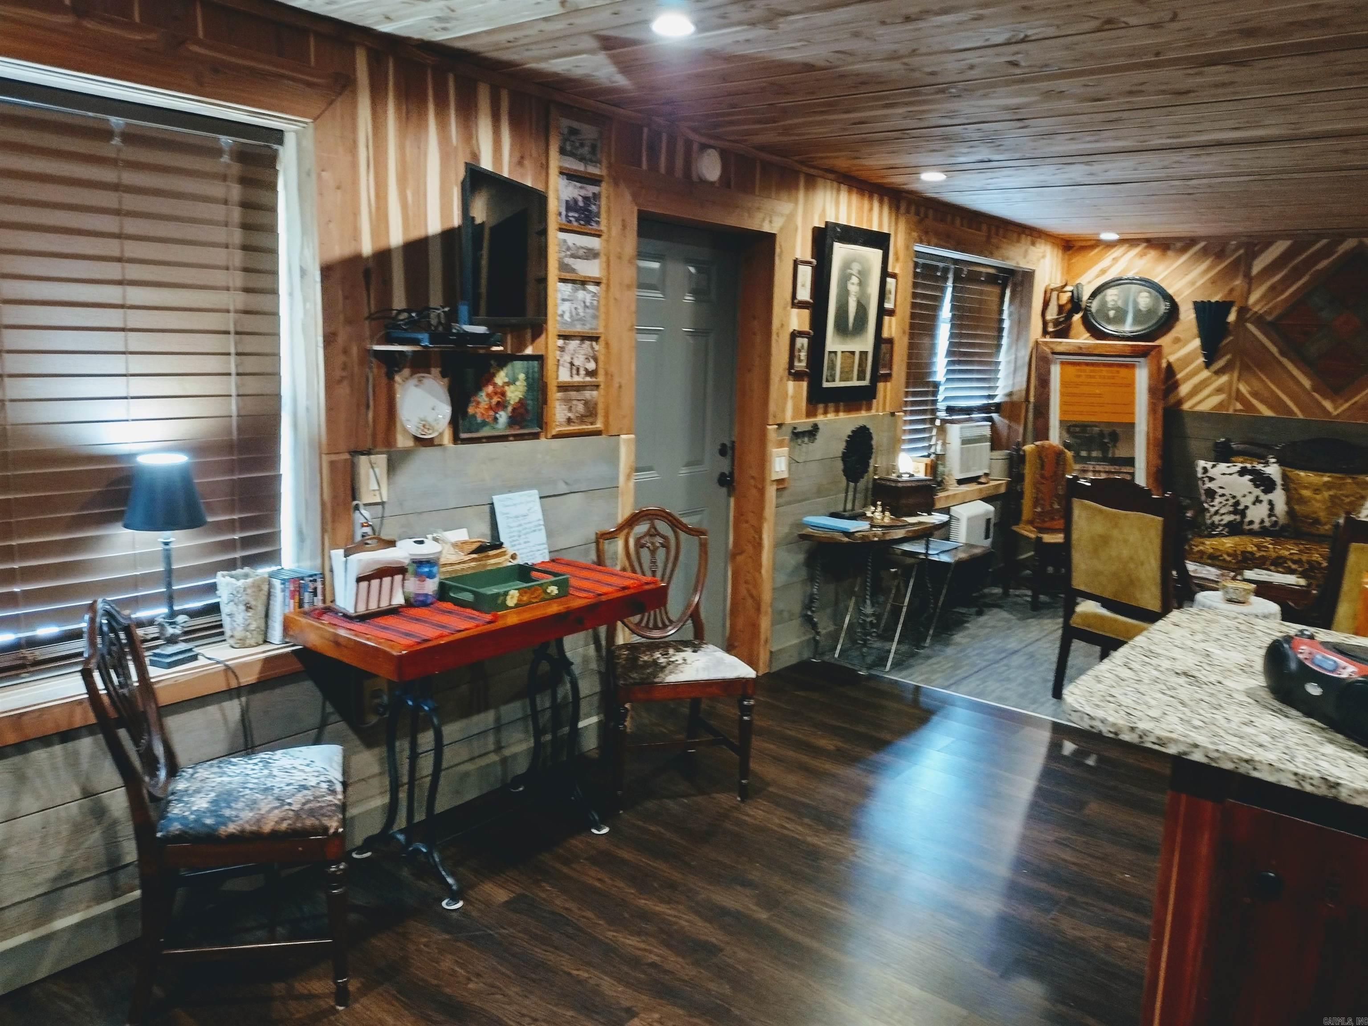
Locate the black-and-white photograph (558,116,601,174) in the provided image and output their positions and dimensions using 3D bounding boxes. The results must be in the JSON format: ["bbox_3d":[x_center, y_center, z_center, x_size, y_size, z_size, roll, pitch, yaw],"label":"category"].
[{"bbox_3d":[-0.347,-1.249,3.641,0.020,0.160,0.205,9,12,37],"label":"black-and-white photograph"}]

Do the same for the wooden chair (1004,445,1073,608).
[{"bbox_3d":[2.346,0.074,6.698,0.470,1.000,0.470,-1,10,-16],"label":"wooden chair"}]

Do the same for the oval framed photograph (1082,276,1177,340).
[{"bbox_3d":[3.023,-1.400,7.250,0.575,0.405,0.060,9,12,37],"label":"oval framed photograph"}]

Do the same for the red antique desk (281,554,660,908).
[{"bbox_3d":[-0.605,0.648,3.259,0.547,0.787,1.045,9,12,37],"label":"red antique desk"}]

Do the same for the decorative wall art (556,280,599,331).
[{"bbox_3d":[-0.371,-0.720,3.737,0.018,0.163,0.214,9,12,37],"label":"decorative wall art"}]

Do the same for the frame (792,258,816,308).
[{"bbox_3d":[0.547,-1.041,4.850,0.030,0.197,0.165,9,12,37],"label":"frame"}]

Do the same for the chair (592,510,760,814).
[{"bbox_3d":[-0.060,0.495,3.812,0.490,0.960,0.535,-1,10,-18],"label":"chair"}]

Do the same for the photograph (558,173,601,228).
[{"bbox_3d":[-0.359,-1.071,3.677,0.018,0.159,0.210,9,12,37],"label":"photograph"}]

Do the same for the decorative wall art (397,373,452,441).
[{"bbox_3d":[-0.785,-0.325,3.257,0.025,0.205,0.207,9,12,37],"label":"decorative wall art"}]

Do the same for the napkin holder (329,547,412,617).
[{"bbox_3d":[-0.904,0.178,3.047,0.140,0.200,0.178,9,12,34],"label":"napkin holder"}]

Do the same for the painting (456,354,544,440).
[{"bbox_3d":[-0.610,-0.378,3.492,0.030,0.283,0.387,9,12,37],"label":"painting"}]

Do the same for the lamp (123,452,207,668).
[{"bbox_3d":[-1.342,0.130,2.786,0.215,0.545,0.215,9,12,37],"label":"lamp"}]

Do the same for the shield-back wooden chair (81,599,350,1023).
[{"bbox_3d":[-1.099,0.660,2.595,0.535,0.945,0.520,-1,10,-17],"label":"shield-back wooden chair"}]

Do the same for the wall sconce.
[{"bbox_3d":[3.425,-1.152,6.927,0.250,0.435,0.130,9,12,37],"label":"wall sconce"}]

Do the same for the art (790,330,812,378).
[{"bbox_3d":[0.536,-0.731,4.903,0.030,0.200,0.168,9,12,37],"label":"art"}]

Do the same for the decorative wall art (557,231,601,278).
[{"bbox_3d":[-0.365,-0.895,3.707,0.018,0.143,0.216,9,12,37],"label":"decorative wall art"}]

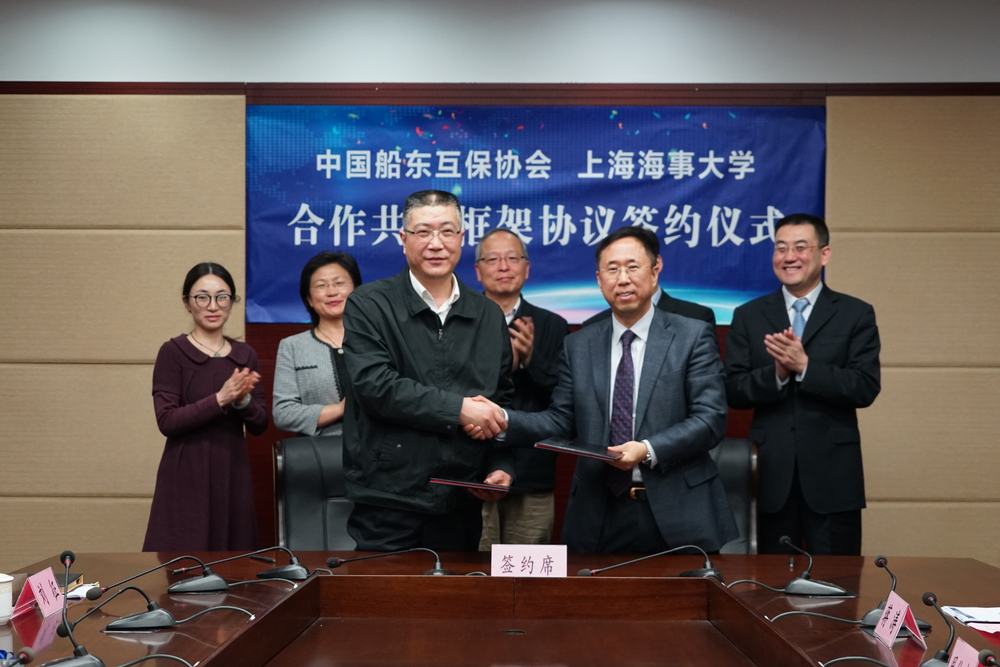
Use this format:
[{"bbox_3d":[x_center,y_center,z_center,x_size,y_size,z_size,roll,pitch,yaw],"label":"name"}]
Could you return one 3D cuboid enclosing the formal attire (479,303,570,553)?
[{"bbox_3d":[0.035,0.600,6.720,0.460,1.460,0.360,0,0,-6],"label":"formal attire"}]

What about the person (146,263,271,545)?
[{"bbox_3d":[-0.945,0.570,6.420,0.430,1.600,0.400,0,0,-18],"label":"person"}]

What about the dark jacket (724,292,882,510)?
[{"bbox_3d":[0.968,0.210,6.400,0.500,0.740,0.370,0,0,14],"label":"dark jacket"}]

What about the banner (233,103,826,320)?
[{"bbox_3d":[0.131,-0.428,7.200,2.090,0.790,0.020,0,0,0],"label":"banner"}]

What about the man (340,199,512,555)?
[{"bbox_3d":[-0.200,0.485,5.570,0.500,1.770,0.420,0,0,-12],"label":"man"}]

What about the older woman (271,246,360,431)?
[{"bbox_3d":[-0.537,0.545,6.450,0.440,1.620,0.340,0,0,-14],"label":"older woman"}]

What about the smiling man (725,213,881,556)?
[{"bbox_3d":[0.968,0.492,6.400,0.510,1.755,0.400,0,0,14],"label":"smiling man"}]

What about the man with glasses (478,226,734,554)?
[{"bbox_3d":[0.320,0.535,5.570,0.660,1.670,0.480,0,0,14],"label":"man with glasses"}]

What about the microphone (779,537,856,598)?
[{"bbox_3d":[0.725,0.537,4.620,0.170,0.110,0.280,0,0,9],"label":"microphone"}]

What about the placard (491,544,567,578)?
[{"bbox_3d":[0.073,0.587,5.120,0.195,0.092,0.075,0,0,0],"label":"placard"}]

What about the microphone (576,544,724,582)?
[{"bbox_3d":[0.361,0.547,4.800,0.353,0.095,0.120,0,0,3],"label":"microphone"}]

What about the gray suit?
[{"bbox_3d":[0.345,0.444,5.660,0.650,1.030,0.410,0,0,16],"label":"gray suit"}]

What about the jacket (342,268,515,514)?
[{"bbox_3d":[-0.200,0.162,5.570,0.480,0.690,0.380,0,0,-12],"label":"jacket"}]

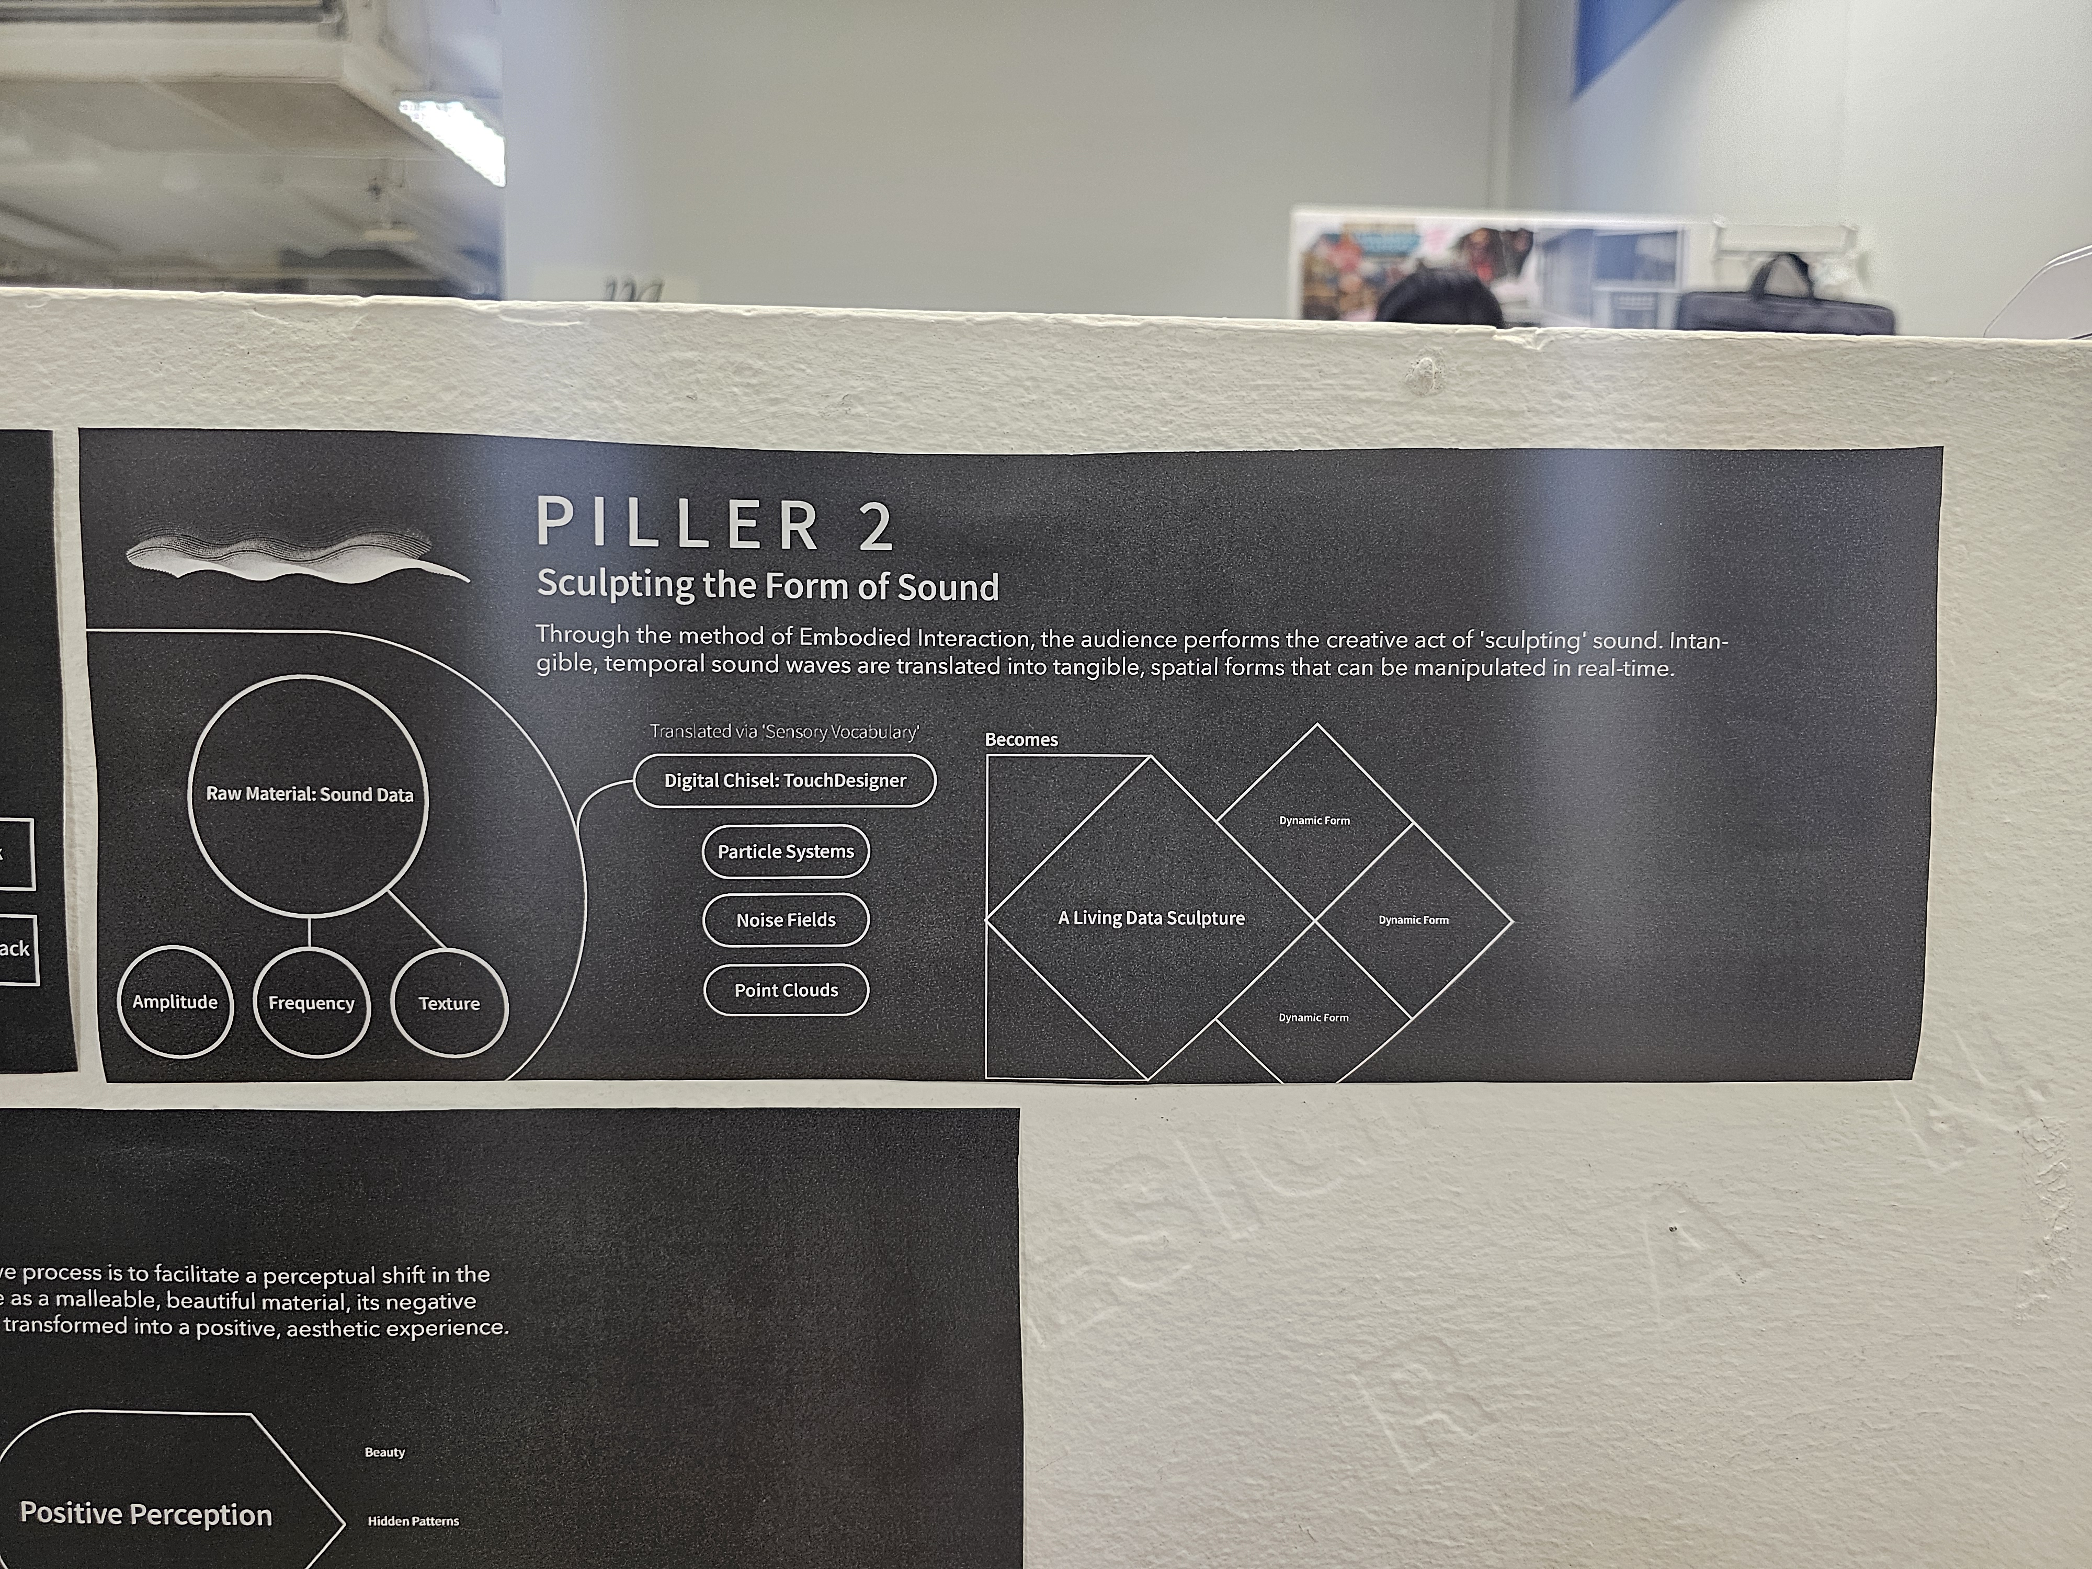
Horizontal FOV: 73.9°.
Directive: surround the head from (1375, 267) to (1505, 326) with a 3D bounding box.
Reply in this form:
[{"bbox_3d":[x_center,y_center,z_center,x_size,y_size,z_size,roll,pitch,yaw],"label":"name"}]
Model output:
[{"bbox_3d":[0.538,-0.576,1.900,0.180,0.240,0.210,1,5,3],"label":"head"}]

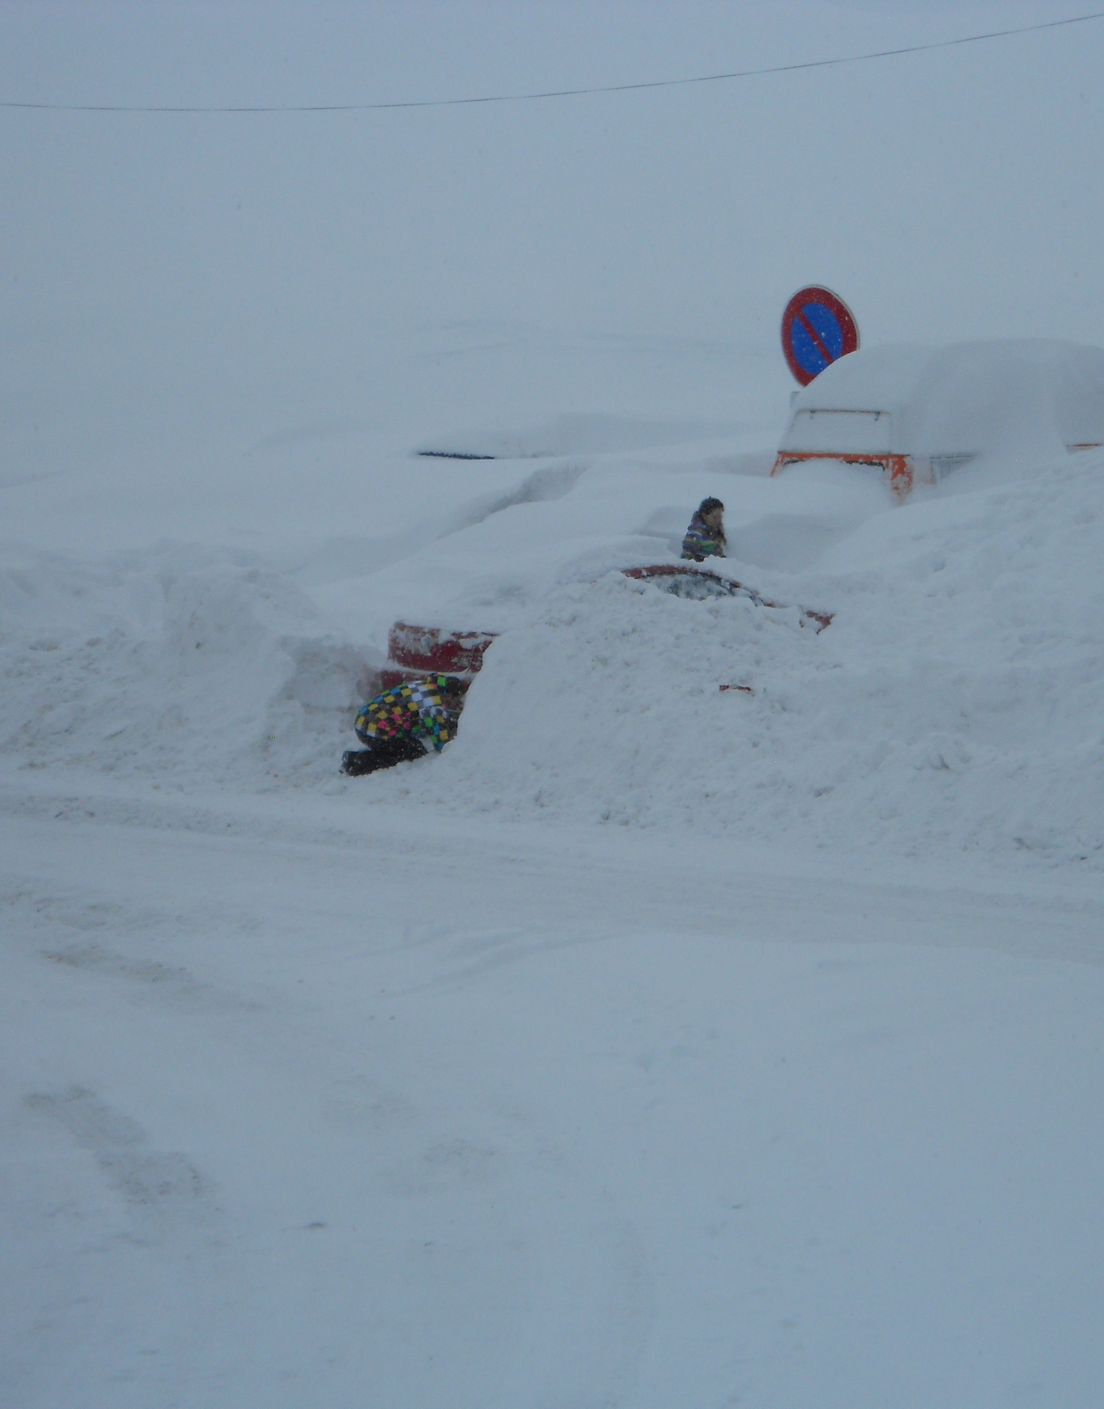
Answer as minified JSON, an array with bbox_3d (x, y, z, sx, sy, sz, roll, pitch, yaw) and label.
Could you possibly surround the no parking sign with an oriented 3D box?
[{"bbox_3d":[2.054,-2.778,54.000,0.050,0.850,0.850,-10,12,-41],"label":"no parking sign"}]

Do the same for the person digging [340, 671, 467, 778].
[{"bbox_3d":[-0.973,0.133,47.500,0.850,0.660,0.520,-5,11,-17],"label":"person digging"}]

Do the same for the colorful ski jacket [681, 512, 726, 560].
[{"bbox_3d":[1.112,-1.058,51.079,0.380,0.660,0.480,1,11,17],"label":"colorful ski jacket"}]

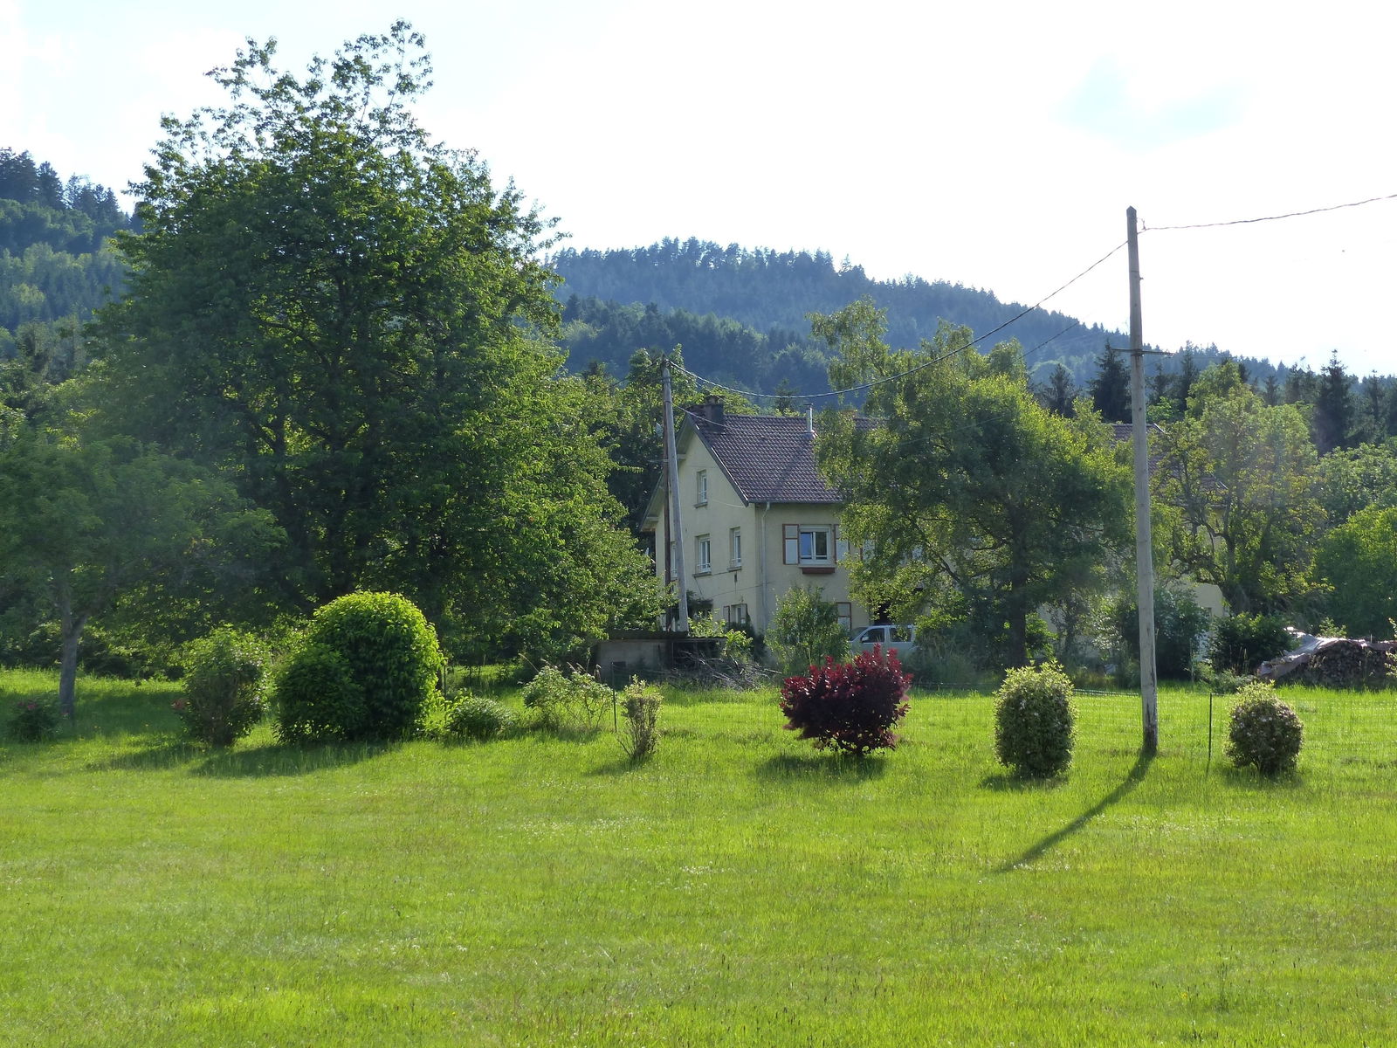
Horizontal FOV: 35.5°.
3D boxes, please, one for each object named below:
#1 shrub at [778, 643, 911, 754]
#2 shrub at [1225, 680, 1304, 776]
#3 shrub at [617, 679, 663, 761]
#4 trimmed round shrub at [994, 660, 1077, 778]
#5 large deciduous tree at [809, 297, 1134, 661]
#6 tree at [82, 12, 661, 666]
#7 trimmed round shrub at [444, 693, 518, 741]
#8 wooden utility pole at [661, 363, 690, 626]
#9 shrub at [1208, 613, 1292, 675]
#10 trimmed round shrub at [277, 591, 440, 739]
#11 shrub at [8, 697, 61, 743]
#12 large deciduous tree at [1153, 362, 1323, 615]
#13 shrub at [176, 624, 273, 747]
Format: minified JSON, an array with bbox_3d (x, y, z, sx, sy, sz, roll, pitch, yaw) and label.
[{"bbox_3d":[1.960,2.368,29.200,1.769,1.472,1.650,-1,-4,4],"label":"shrub"},{"bbox_3d":[7.374,2.666,28.400,1.024,1.246,1.024,-1,-4,14],"label":"shrub"},{"bbox_3d":[-0.965,3.236,36.000,0.750,1.360,0.700,-1,-4,0],"label":"shrub"},{"bbox_3d":[4.364,2.519,28.200,1.059,1.519,1.000,-1,-4,9],"label":"trimmed round shrub"},{"bbox_3d":[8.296,-1.107,66.000,9.400,11.400,8.600,-1,-4,0],"label":"large deciduous tree"},{"bbox_3d":[-6.637,-3.710,45.000,11.629,13.497,11.000,0,-4,-8],"label":"tree"},{"bbox_3d":[-3.827,3.414,38.300,1.280,0.860,1.200,-1,-4,0],"label":"trimmed round shrub"},{"bbox_3d":[-0.536,-0.224,51.000,0.550,7.504,0.450,0,-4,-1],"label":"wooden utility pole"},{"bbox_3d":[14.191,3.140,56.000,2.159,1.708,2.100,-1,-4,14],"label":"shrub"},{"bbox_3d":[-5.938,2.512,38.000,2.900,2.650,2.600,-1,-4,0],"label":"trimmed round shrub"},{"bbox_3d":[-9.302,2.742,30.500,0.748,0.639,0.748,1,-4,-17],"label":"shrub"},{"bbox_3d":[18.821,-0.514,76.000,5.900,10.300,5.700,-1,-4,0],"label":"large deciduous tree"},{"bbox_3d":[-8.135,2.802,37.300,1.620,2.070,1.500,-1,-4,0],"label":"shrub"}]

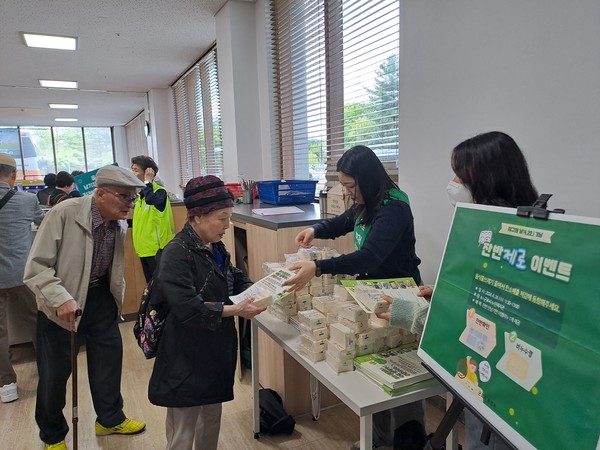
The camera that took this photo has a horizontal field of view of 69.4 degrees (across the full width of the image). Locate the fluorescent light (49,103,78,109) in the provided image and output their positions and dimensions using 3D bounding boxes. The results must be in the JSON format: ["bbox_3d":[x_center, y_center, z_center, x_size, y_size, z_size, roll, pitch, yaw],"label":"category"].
[{"bbox_3d":[-5.489,-2.775,10.084,0.600,0.060,0.620,-6,8,-27],"label":"fluorescent light"}]

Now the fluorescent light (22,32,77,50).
[{"bbox_3d":[-3.012,-2.232,5.249,0.600,0.060,0.620,-6,8,-27],"label":"fluorescent light"}]

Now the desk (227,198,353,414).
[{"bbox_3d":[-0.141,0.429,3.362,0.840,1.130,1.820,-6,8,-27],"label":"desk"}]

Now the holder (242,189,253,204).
[{"bbox_3d":[-0.443,-0.235,3.680,0.085,0.120,0.085,-2,7,0],"label":"holder"}]

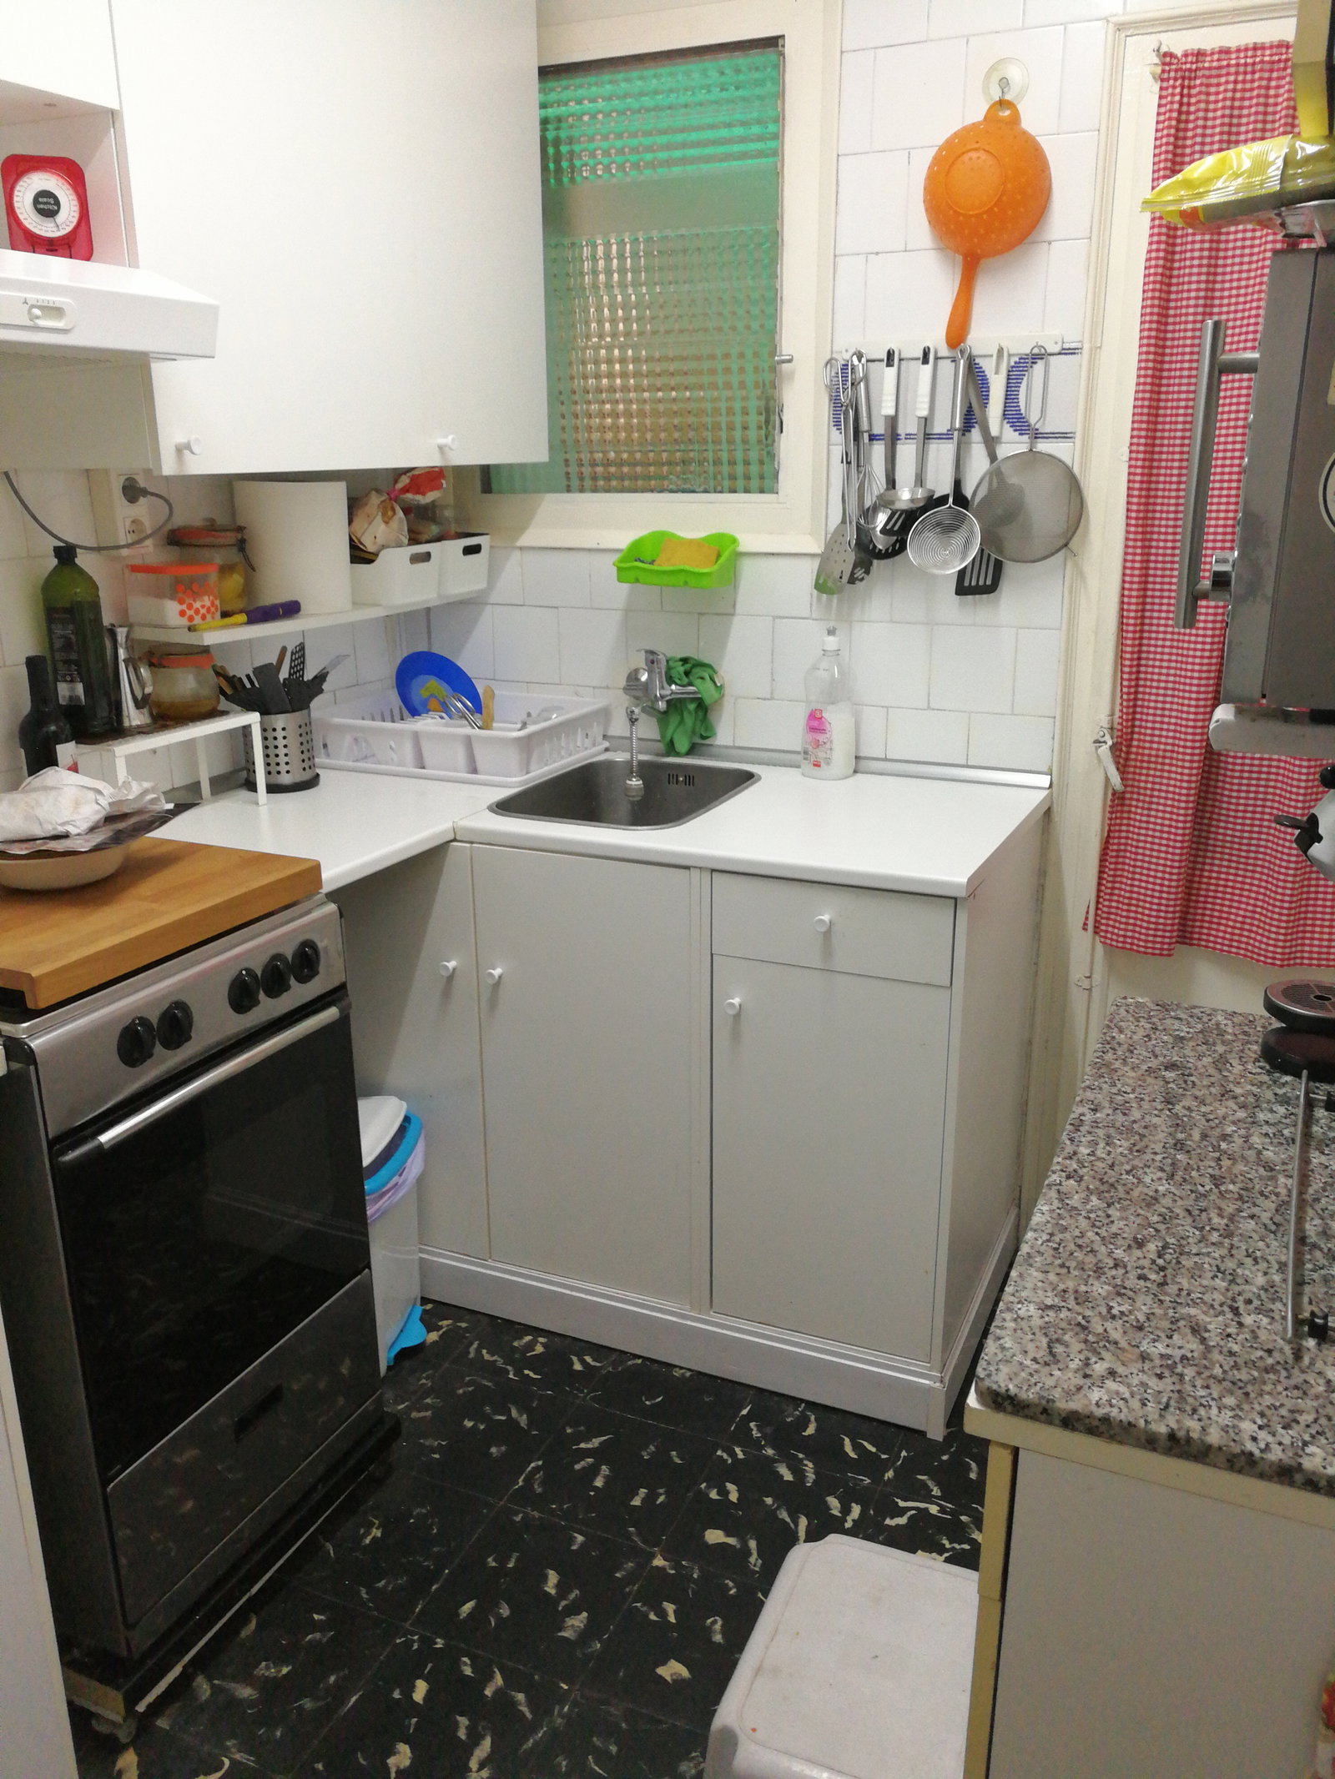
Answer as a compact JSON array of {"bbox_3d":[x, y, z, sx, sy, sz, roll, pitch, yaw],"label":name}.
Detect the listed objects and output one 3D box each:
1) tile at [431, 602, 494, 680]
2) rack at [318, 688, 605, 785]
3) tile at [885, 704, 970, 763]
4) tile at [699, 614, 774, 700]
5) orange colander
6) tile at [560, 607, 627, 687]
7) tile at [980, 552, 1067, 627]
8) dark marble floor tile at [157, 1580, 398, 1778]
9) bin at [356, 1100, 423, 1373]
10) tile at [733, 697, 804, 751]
[{"bbox_3d":[-0.415,-0.505,2.833,0.148,0.151,0.010,7,19,23],"label":"tile"},{"bbox_3d":[-0.392,-0.299,2.669,0.439,0.101,0.356,7,19,23],"label":"rack"},{"bbox_3d":[0.470,-0.278,2.507,0.149,0.092,0.010,7,18,23],"label":"tile"},{"bbox_3d":[0.130,-0.440,2.617,0.149,0.151,0.010,7,18,23],"label":"tile"},{"bbox_3d":[0.490,-1.051,2.196,0.200,0.365,0.092,16,22,20],"label":"orange colander"},{"bbox_3d":[-0.143,-0.473,2.725,0.150,0.150,0.010,7,20,24],"label":"tile"},{"bbox_3d":[0.608,-0.523,2.368,0.149,0.151,0.010,7,18,23],"label":"tile"},{"bbox_3d":[-0.504,0.988,1.764,0.249,0.008,0.249,8,18,23],"label":"dark marble floor tile"},{"bbox_3d":[-0.554,0.591,2.371,0.280,0.412,0.270,4,17,12],"label":"bin"},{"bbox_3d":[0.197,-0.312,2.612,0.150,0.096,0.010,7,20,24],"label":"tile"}]

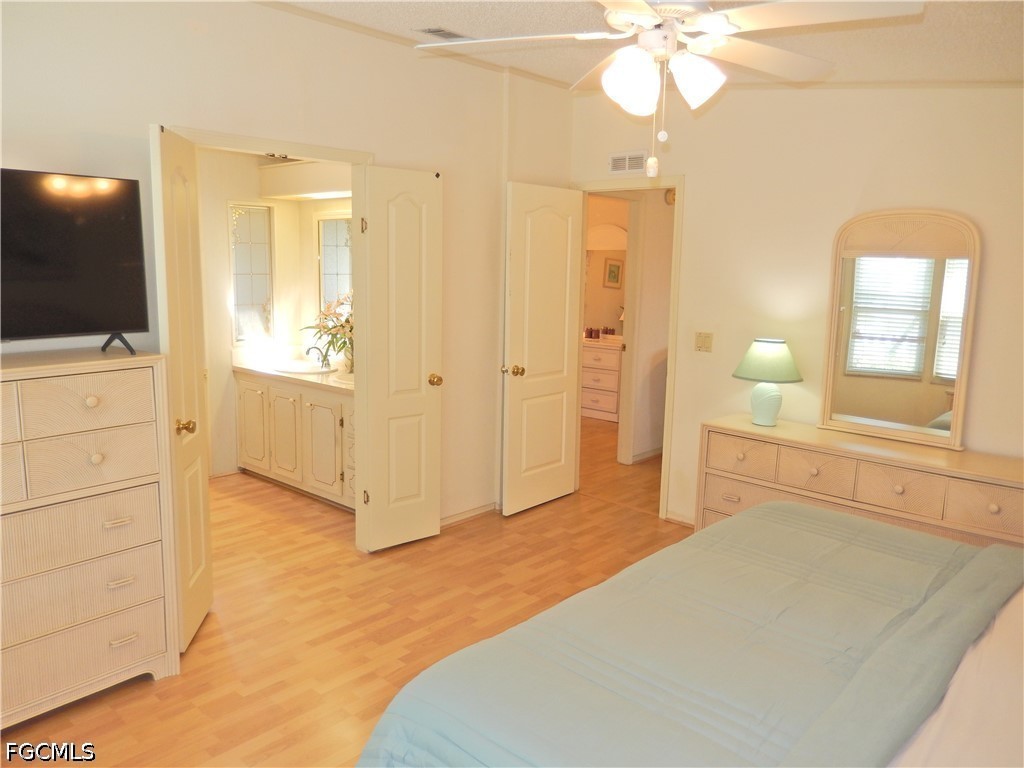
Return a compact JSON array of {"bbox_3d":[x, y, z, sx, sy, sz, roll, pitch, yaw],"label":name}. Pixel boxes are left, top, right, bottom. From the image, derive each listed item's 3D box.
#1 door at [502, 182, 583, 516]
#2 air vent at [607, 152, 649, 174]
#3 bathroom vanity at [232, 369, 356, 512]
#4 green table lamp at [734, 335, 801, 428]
[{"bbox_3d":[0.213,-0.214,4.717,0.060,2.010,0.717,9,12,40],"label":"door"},{"bbox_3d":[0.713,-1.371,4.581,0.024,0.140,0.305,-7,12,-43],"label":"air vent"},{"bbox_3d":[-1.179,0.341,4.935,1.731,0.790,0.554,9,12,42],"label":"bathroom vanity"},{"bbox_3d":[1.328,-0.016,3.834,0.363,0.434,0.363,-7,12,-43],"label":"green table lamp"}]

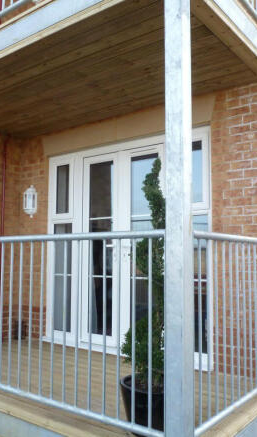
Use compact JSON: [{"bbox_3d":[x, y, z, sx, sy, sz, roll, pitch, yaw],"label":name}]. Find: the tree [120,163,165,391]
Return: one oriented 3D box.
[{"bbox_3d":[0.156,0.313,2.393,0.380,1.360,0.380,0,-5,0],"label":"tree"}]

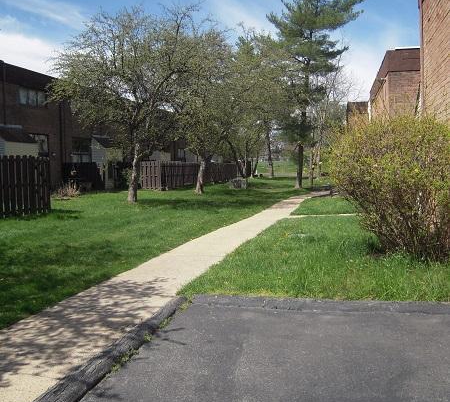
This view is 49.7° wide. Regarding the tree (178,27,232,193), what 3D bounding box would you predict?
[{"bbox_3d":[-1.144,-4.995,27.079,4.000,9.170,4.000,-1,4,0],"label":"tree"}]

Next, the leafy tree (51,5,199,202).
[{"bbox_3d":[-4.350,-4.150,21.006,6.400,8.410,6.200,-1,4,0],"label":"leafy tree"}]

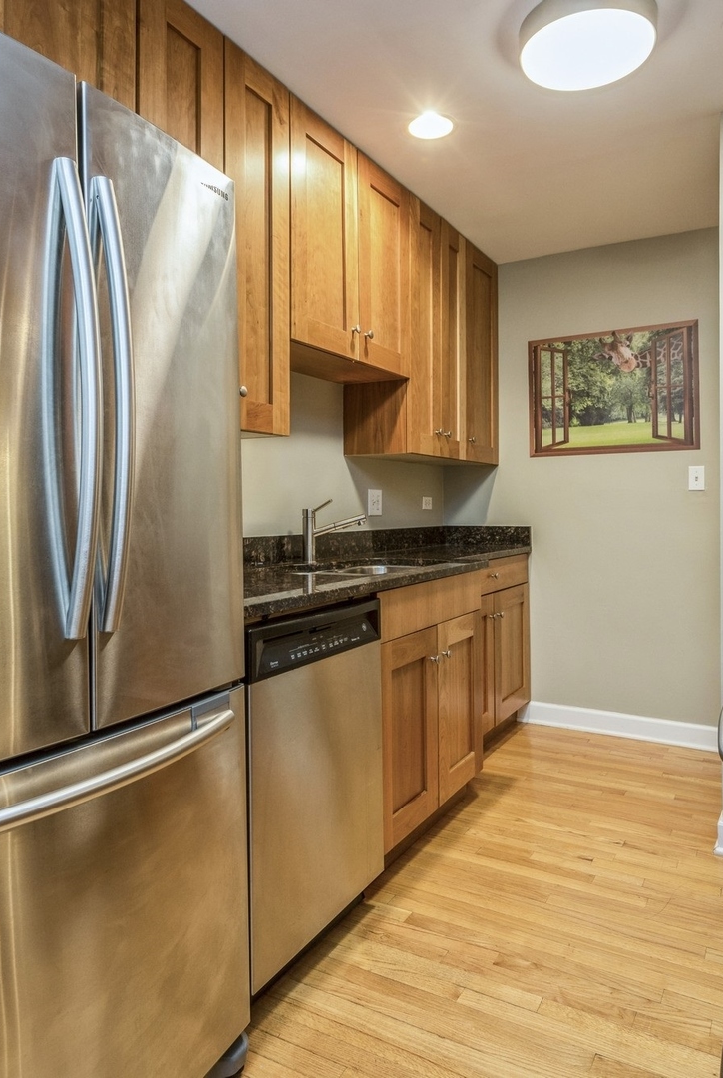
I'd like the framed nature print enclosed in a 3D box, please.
[{"bbox_3d":[1.220,-0.718,3.533,0.807,0.602,0.025,1,2,30],"label":"framed nature print"}]

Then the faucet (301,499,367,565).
[{"bbox_3d":[-0.101,-0.025,2.633,0.281,0.242,0.050,1,2,30],"label":"faucet"}]

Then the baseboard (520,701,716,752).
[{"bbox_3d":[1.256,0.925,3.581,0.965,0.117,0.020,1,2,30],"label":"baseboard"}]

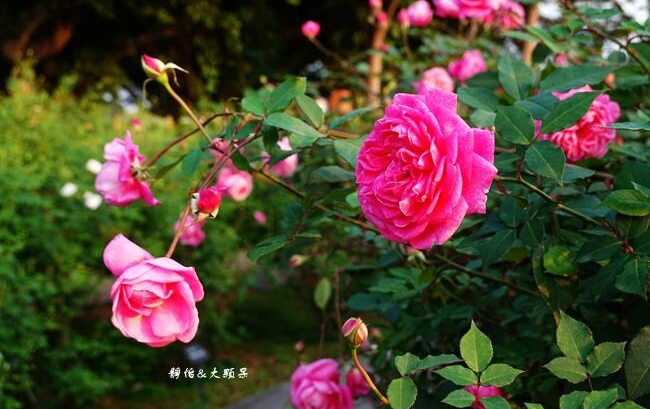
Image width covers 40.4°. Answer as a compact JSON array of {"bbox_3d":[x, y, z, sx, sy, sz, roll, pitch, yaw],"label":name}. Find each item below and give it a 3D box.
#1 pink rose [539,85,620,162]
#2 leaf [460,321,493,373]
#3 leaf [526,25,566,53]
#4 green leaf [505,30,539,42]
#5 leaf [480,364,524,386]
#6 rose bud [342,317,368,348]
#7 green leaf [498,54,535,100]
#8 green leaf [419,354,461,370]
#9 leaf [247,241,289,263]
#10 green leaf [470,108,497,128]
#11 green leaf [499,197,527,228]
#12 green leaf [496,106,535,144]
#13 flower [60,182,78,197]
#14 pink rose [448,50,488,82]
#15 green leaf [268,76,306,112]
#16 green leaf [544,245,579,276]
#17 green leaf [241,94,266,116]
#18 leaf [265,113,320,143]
[{"bbox_3d":[0.230,-0.073,0.800,0.074,0.070,0.055,2,7,17],"label":"pink rose"},{"bbox_3d":[0.108,0.101,0.630,0.023,0.037,0.008,-4,-6,-1],"label":"leaf"},{"bbox_3d":[0.275,-0.206,1.100,0.019,0.014,0.062,-38,63,-15],"label":"leaf"},{"bbox_3d":[0.205,-0.175,0.920,0.039,0.009,0.020,20,38,16],"label":"green leaf"},{"bbox_3d":[0.126,0.122,0.630,0.032,0.017,0.007,-10,-27,6],"label":"leaf"},{"bbox_3d":[0.023,0.096,0.660,0.019,0.023,0.019,1,3,0],"label":"rose bud"},{"bbox_3d":[0.160,-0.107,0.740,0.029,0.039,0.009,-13,-6,-5],"label":"green leaf"},{"bbox_3d":[0.086,0.119,0.660,0.047,0.008,0.016,-3,15,-38],"label":"green leaf"},{"bbox_3d":[-0.052,0.044,0.820,0.039,0.010,0.019,-23,42,-17],"label":"leaf"},{"bbox_3d":[0.131,-0.072,0.720,0.027,0.008,0.020,-16,51,-13],"label":"green leaf"},{"bbox_3d":[0.167,0.007,0.780,0.023,0.032,0.008,5,-26,2],"label":"green leaf"},{"bbox_3d":[0.141,-0.059,0.660,0.027,0.036,0.008,-43,6,-15],"label":"green leaf"},{"bbox_3d":[-0.751,-0.044,2.600,0.052,0.045,0.045,0,3,-6],"label":"flower"},{"bbox_3d":[0.195,-0.187,1.200,0.054,0.043,0.046,1,4,19],"label":"pink rose"},{"bbox_3d":[-0.041,-0.118,0.950,0.025,0.055,0.012,42,-13,12],"label":"green leaf"},{"bbox_3d":[0.201,0.048,0.750,0.028,0.026,0.009,10,-11,4],"label":"green leaf"},{"bbox_3d":[-0.056,-0.076,0.700,0.028,0.008,0.017,34,64,28],"label":"green leaf"},{"bbox_3d":[-0.025,-0.060,0.700,0.049,0.010,0.020,20,40,-11],"label":"leaf"}]

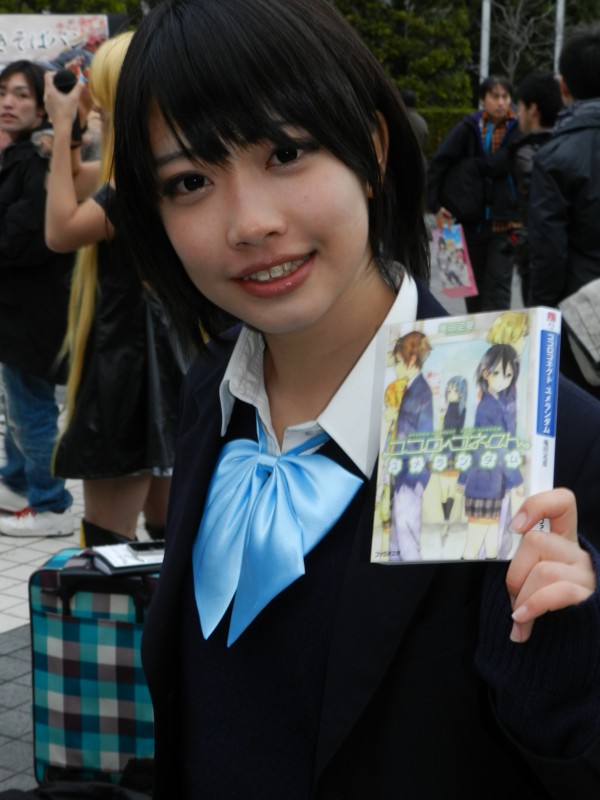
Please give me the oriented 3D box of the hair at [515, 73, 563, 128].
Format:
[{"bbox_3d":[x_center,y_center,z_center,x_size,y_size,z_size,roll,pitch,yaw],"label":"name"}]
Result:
[{"bbox_3d":[1.011,-1.265,6.650,0.185,0.225,0.210,-10,16,-42],"label":"hair"}]

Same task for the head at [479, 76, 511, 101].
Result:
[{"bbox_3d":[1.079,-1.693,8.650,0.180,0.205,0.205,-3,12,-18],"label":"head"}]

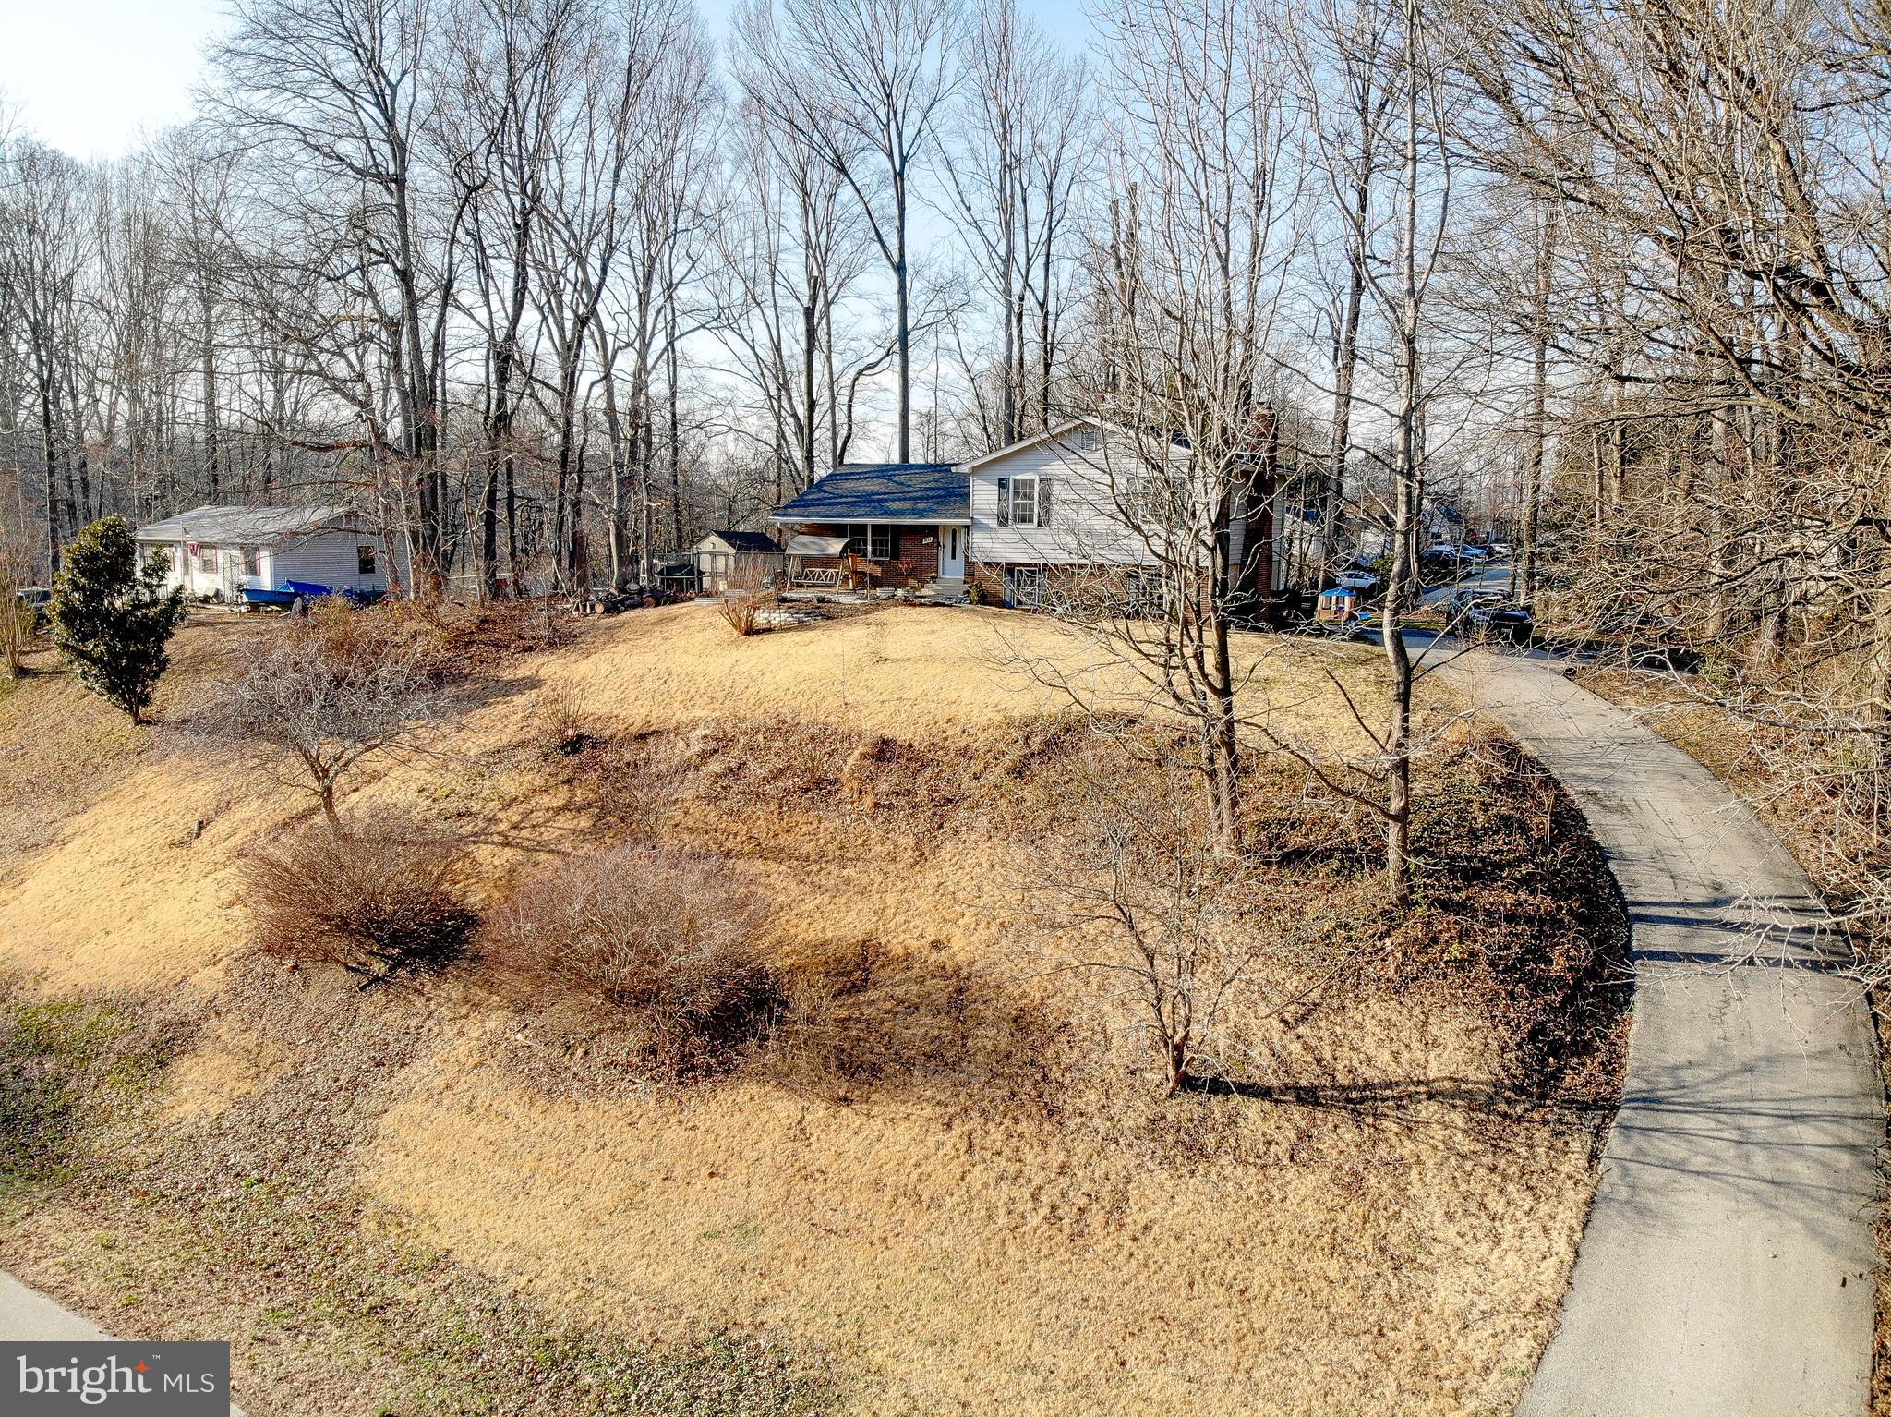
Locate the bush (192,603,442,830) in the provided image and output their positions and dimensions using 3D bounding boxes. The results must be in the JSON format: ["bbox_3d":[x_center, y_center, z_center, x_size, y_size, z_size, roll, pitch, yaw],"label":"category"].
[{"bbox_3d":[-10.628,0.100,22.230,4.348,3.557,3.913,-4,9,-26],"label":"bush"}]

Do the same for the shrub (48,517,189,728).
[{"bbox_3d":[-19.577,-2.131,31.005,3.186,4.774,3.027,-5,9,-32],"label":"shrub"}]

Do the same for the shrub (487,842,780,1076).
[{"bbox_3d":[-4.133,3.330,17.332,3.869,2.524,3.288,-2,8,-14],"label":"shrub"}]

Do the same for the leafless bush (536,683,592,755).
[{"bbox_3d":[-7.309,0.240,25.077,1.053,1.310,1.000,-2,8,-16],"label":"leafless bush"}]

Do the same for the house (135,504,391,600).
[{"bbox_3d":[-32.363,-7.522,63.003,13.200,4.059,7.300,6,10,34],"label":"house"}]

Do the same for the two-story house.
[{"bbox_3d":[3.298,-7.001,48.113,17.186,6.398,9.300,4,9,26],"label":"two-story house"}]

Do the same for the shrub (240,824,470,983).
[{"bbox_3d":[-8.438,2.807,18.874,3.295,2.002,2.966,-4,9,-24],"label":"shrub"}]

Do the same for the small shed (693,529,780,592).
[{"bbox_3d":[-8.830,-6.390,56.560,2.191,2.511,3.203,5,9,32],"label":"small shed"}]

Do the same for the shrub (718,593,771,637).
[{"bbox_3d":[-5.520,-2.555,35.995,1.392,1.165,1.322,-1,8,-9],"label":"shrub"}]

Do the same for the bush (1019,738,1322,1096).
[{"bbox_3d":[2.700,2.503,15.701,3.539,3.910,3.185,1,8,10],"label":"bush"}]

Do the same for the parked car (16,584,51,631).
[{"bbox_3d":[-36.480,-4.093,52.946,1.900,1.750,4.700,-3,9,-20],"label":"parked car"}]

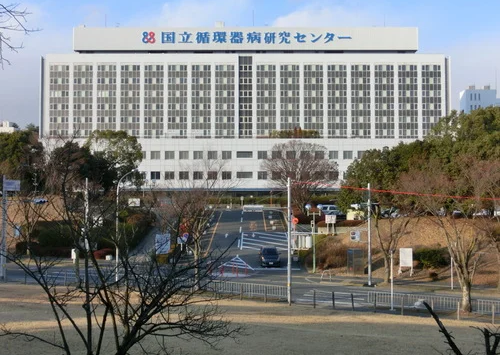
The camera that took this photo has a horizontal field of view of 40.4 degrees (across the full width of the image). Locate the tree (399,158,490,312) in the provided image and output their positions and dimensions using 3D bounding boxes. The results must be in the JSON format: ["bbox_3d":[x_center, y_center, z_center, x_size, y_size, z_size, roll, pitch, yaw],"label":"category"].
[{"bbox_3d":[11.346,3.375,39.500,5.400,8.950,5.400,0,-2,0],"label":"tree"}]

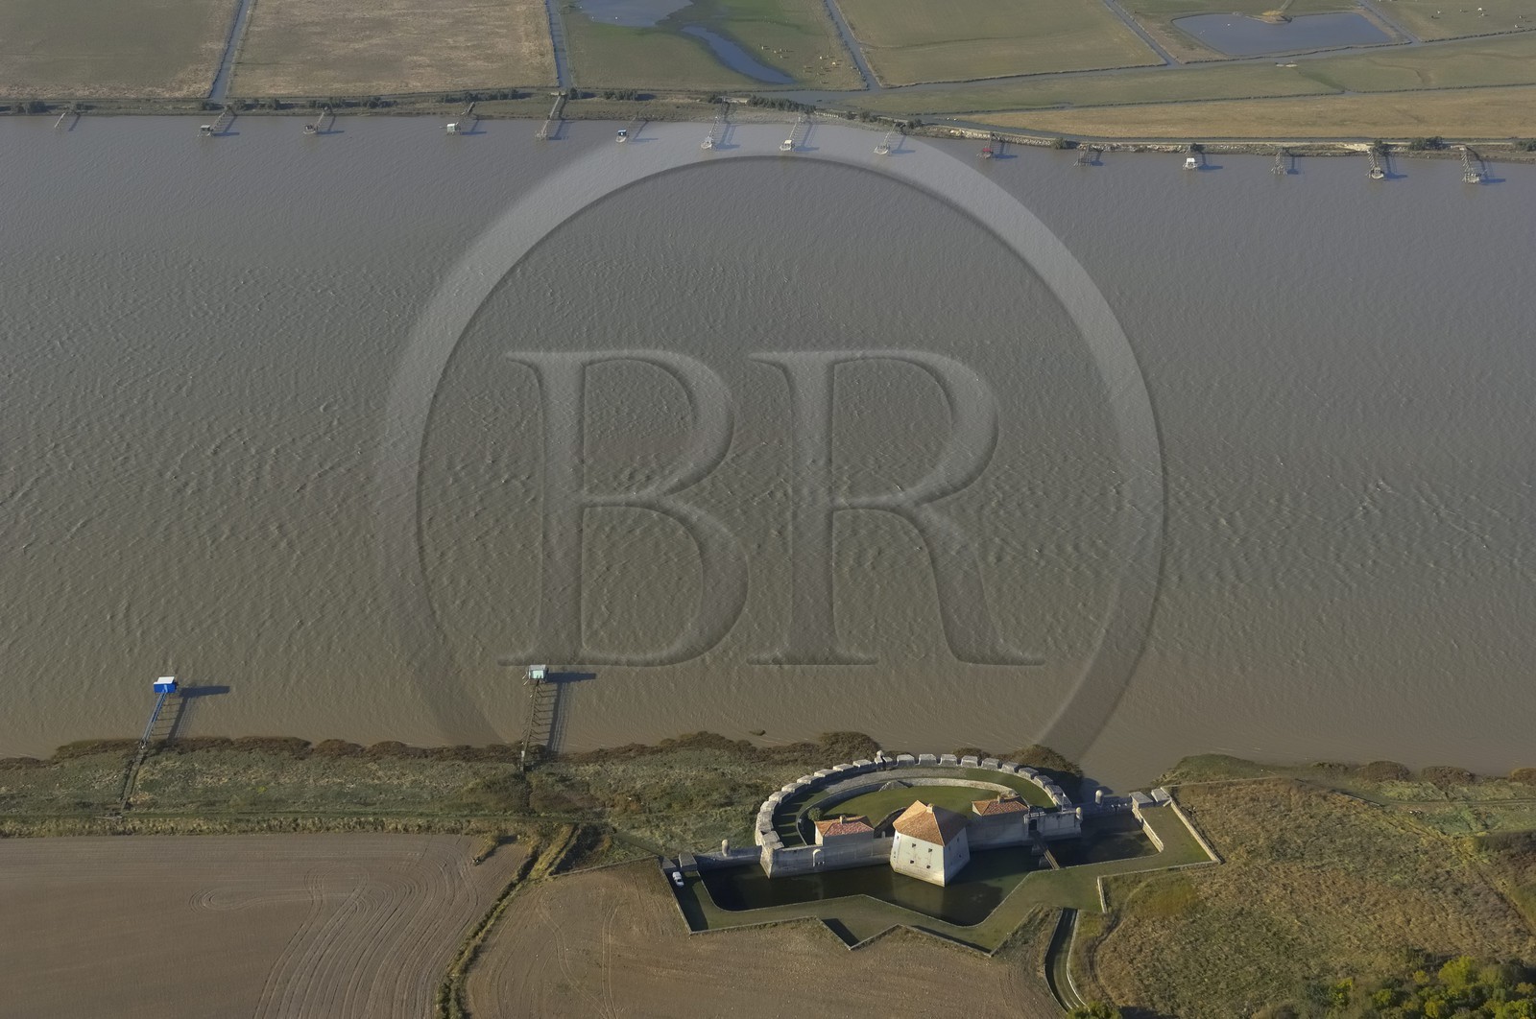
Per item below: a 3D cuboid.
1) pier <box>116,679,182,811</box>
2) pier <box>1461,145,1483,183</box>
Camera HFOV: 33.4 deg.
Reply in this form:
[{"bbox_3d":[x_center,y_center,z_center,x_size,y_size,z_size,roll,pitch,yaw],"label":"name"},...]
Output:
[{"bbox_3d":[-138.190,51.860,564.500,5.200,4.900,57.640,-1,22,-2],"label":"pier"},{"bbox_3d":[285.260,-140.700,1040.570,5.500,5.300,43.620,3,22,9],"label":"pier"}]

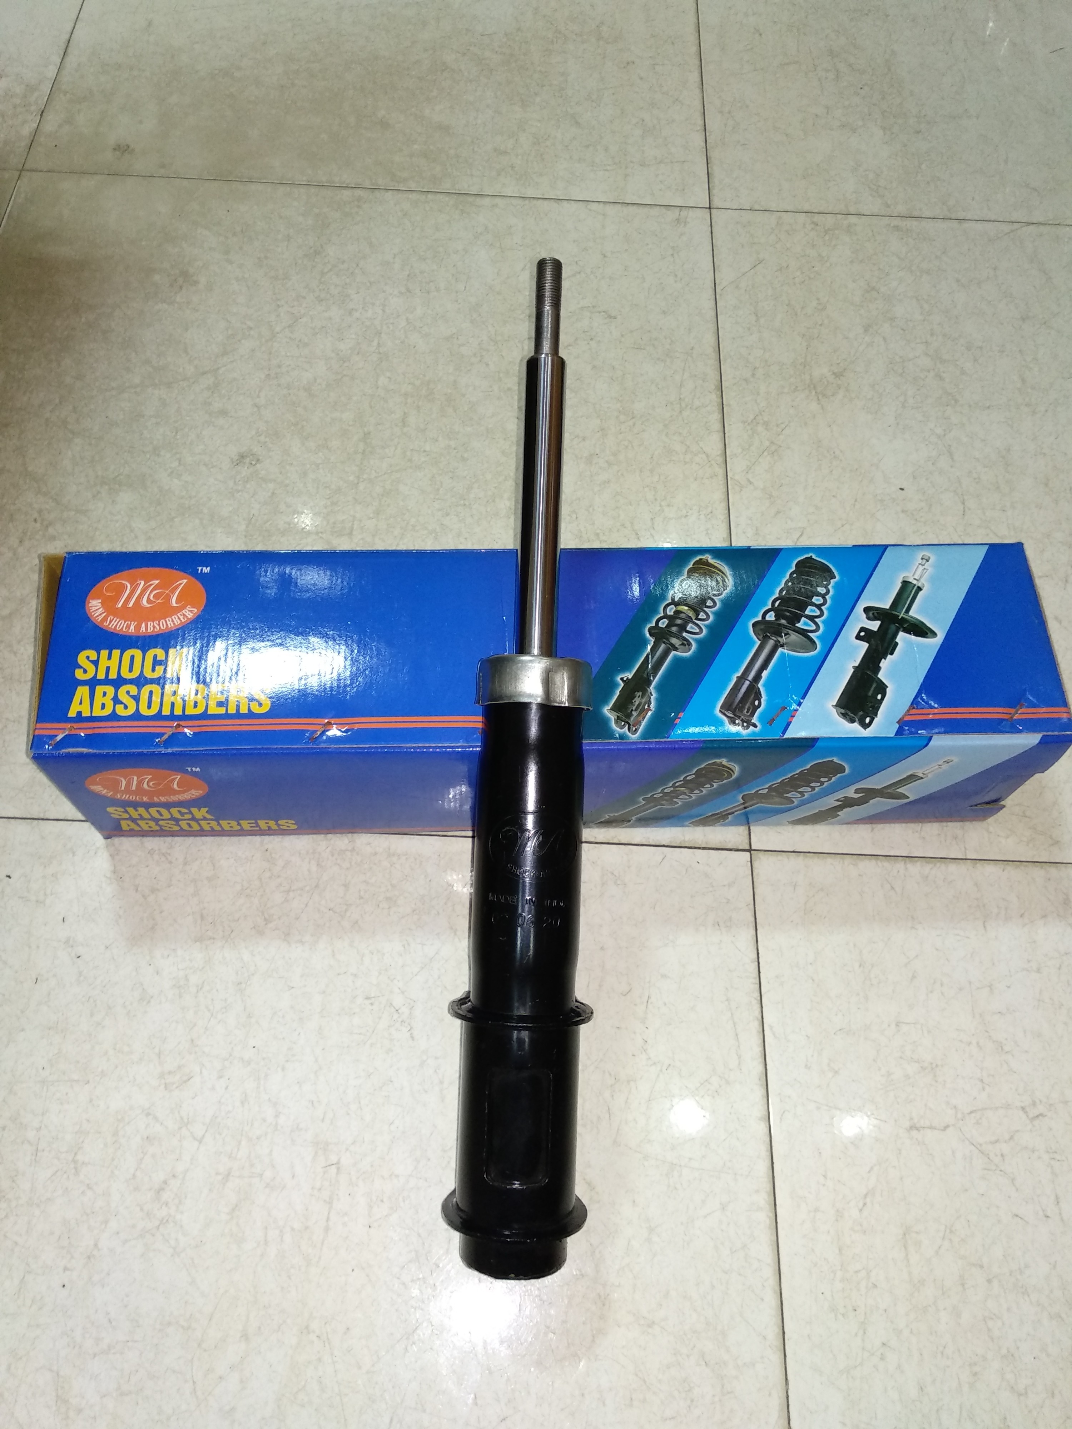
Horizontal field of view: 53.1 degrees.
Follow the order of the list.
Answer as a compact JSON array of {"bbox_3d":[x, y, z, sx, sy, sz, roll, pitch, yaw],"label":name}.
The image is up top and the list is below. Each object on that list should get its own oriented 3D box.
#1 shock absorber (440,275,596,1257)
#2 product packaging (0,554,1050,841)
[{"bbox_3d":[-0.002,0.025,0.541,0.074,0.074,0.504,2,91,-1],"label":"shock absorber"},{"bbox_3d":[0.010,-0.012,0.651,0.557,0.125,0.125,-1,63,-3],"label":"product packaging"}]

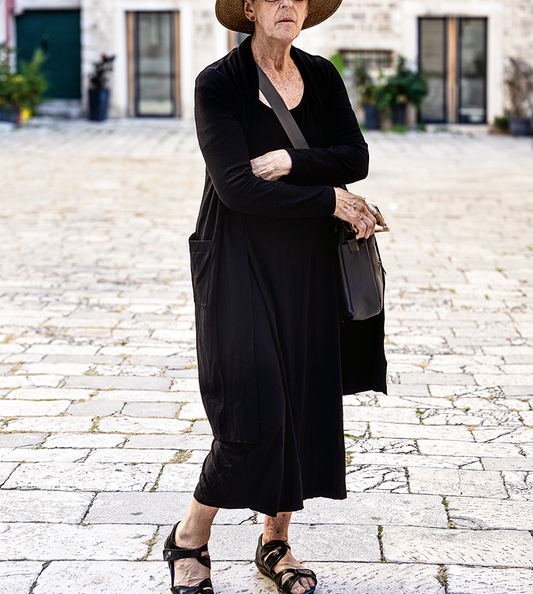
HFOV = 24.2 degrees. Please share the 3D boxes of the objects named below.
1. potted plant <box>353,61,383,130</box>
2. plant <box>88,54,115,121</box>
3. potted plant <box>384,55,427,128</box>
[{"bbox_3d":[1.879,-3.693,22.800,0.540,1.230,0.520,-1,12,-4],"label":"potted plant"},{"bbox_3d":[-3.117,-3.957,23.500,0.480,1.230,0.470,-1,12,-4],"label":"plant"},{"bbox_3d":[2.547,-3.766,22.800,0.820,1.300,0.780,-1,12,-4],"label":"potted plant"}]

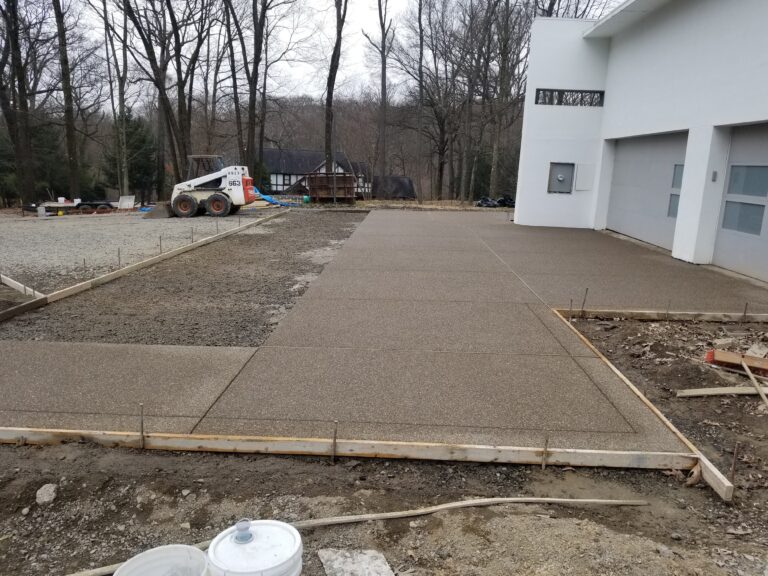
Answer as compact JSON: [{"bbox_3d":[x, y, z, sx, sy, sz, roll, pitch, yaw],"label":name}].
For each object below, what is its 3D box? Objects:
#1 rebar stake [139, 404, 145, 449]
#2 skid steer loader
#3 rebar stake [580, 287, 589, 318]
[{"bbox_3d":[-1.464,0.838,3.495,0.017,0.297,0.017,4,12,1],"label":"rebar stake"},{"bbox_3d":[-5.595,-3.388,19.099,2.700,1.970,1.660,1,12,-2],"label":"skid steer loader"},{"bbox_3d":[2.360,0.176,6.781,0.017,0.356,0.017,8,12,1],"label":"rebar stake"}]

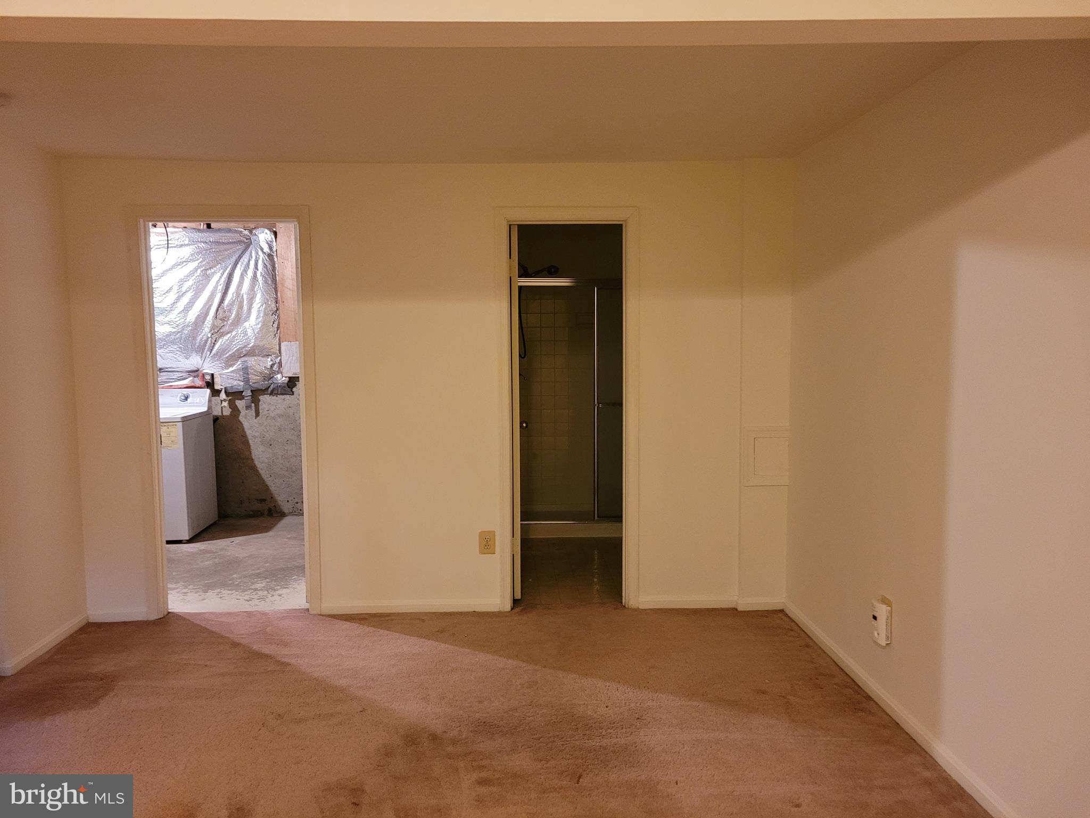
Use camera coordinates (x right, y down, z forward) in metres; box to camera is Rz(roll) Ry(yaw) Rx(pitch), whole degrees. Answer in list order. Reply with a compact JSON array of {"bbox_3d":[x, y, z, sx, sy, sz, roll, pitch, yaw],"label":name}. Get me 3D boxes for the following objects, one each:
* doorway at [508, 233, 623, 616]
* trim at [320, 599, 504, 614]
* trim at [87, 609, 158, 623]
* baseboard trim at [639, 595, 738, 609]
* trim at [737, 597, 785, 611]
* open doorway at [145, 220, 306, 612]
[{"bbox_3d":[0.117,0.048,4.329,0.603,2.030,0.120,-1,5,-2],"label":"doorway"},{"bbox_3d":[-0.701,1.041,4.330,0.958,0.072,0.015,-1,5,-2],"label":"trim"},{"bbox_3d":[-2.198,1.060,4.232,0.310,0.072,0.015,-1,5,-2],"label":"trim"},{"bbox_3d":[0.766,1.027,4.384,0.525,0.072,0.015,-1,5,-2],"label":"baseboard trim"},{"bbox_3d":[1.145,1.028,4.340,0.252,0.072,0.015,-1,5,-2],"label":"trim"},{"bbox_3d":[-1.628,0.066,4.258,0.780,2.040,0.120,-1,5,-2],"label":"open doorway"}]

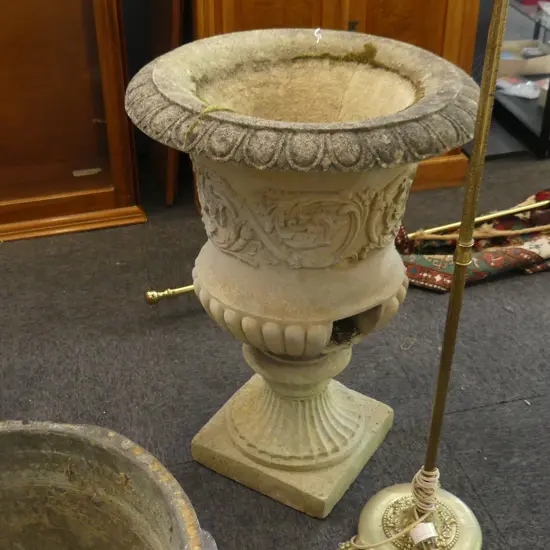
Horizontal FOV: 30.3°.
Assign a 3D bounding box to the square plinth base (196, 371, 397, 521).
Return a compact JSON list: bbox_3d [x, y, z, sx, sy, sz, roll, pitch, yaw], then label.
[{"bbox_3d":[0.042,0.276,2.050,0.305,0.174,0.305,19,38,25],"label":"square plinth base"}]

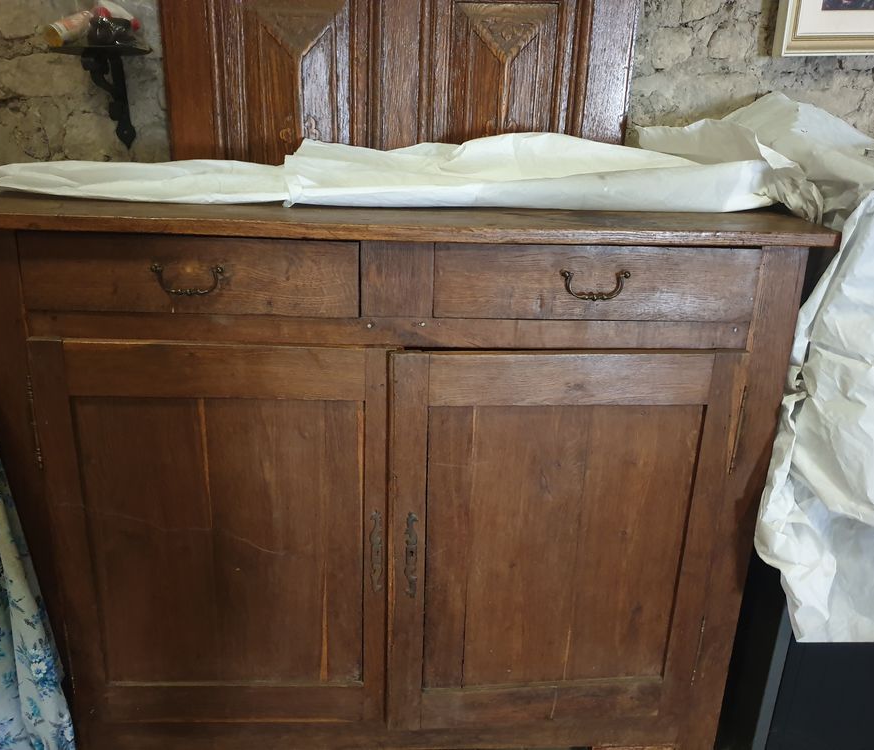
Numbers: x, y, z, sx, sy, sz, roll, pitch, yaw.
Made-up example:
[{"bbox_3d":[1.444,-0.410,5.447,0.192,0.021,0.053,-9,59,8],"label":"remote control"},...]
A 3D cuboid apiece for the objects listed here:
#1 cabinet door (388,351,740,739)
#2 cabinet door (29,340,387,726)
[{"bbox_3d":[0.198,0.304,1.295,0.561,0.714,0.025,0,17,-4],"label":"cabinet door"},{"bbox_3d":[-0.364,0.291,1.283,0.554,0.713,0.025,1,17,-2],"label":"cabinet door"}]

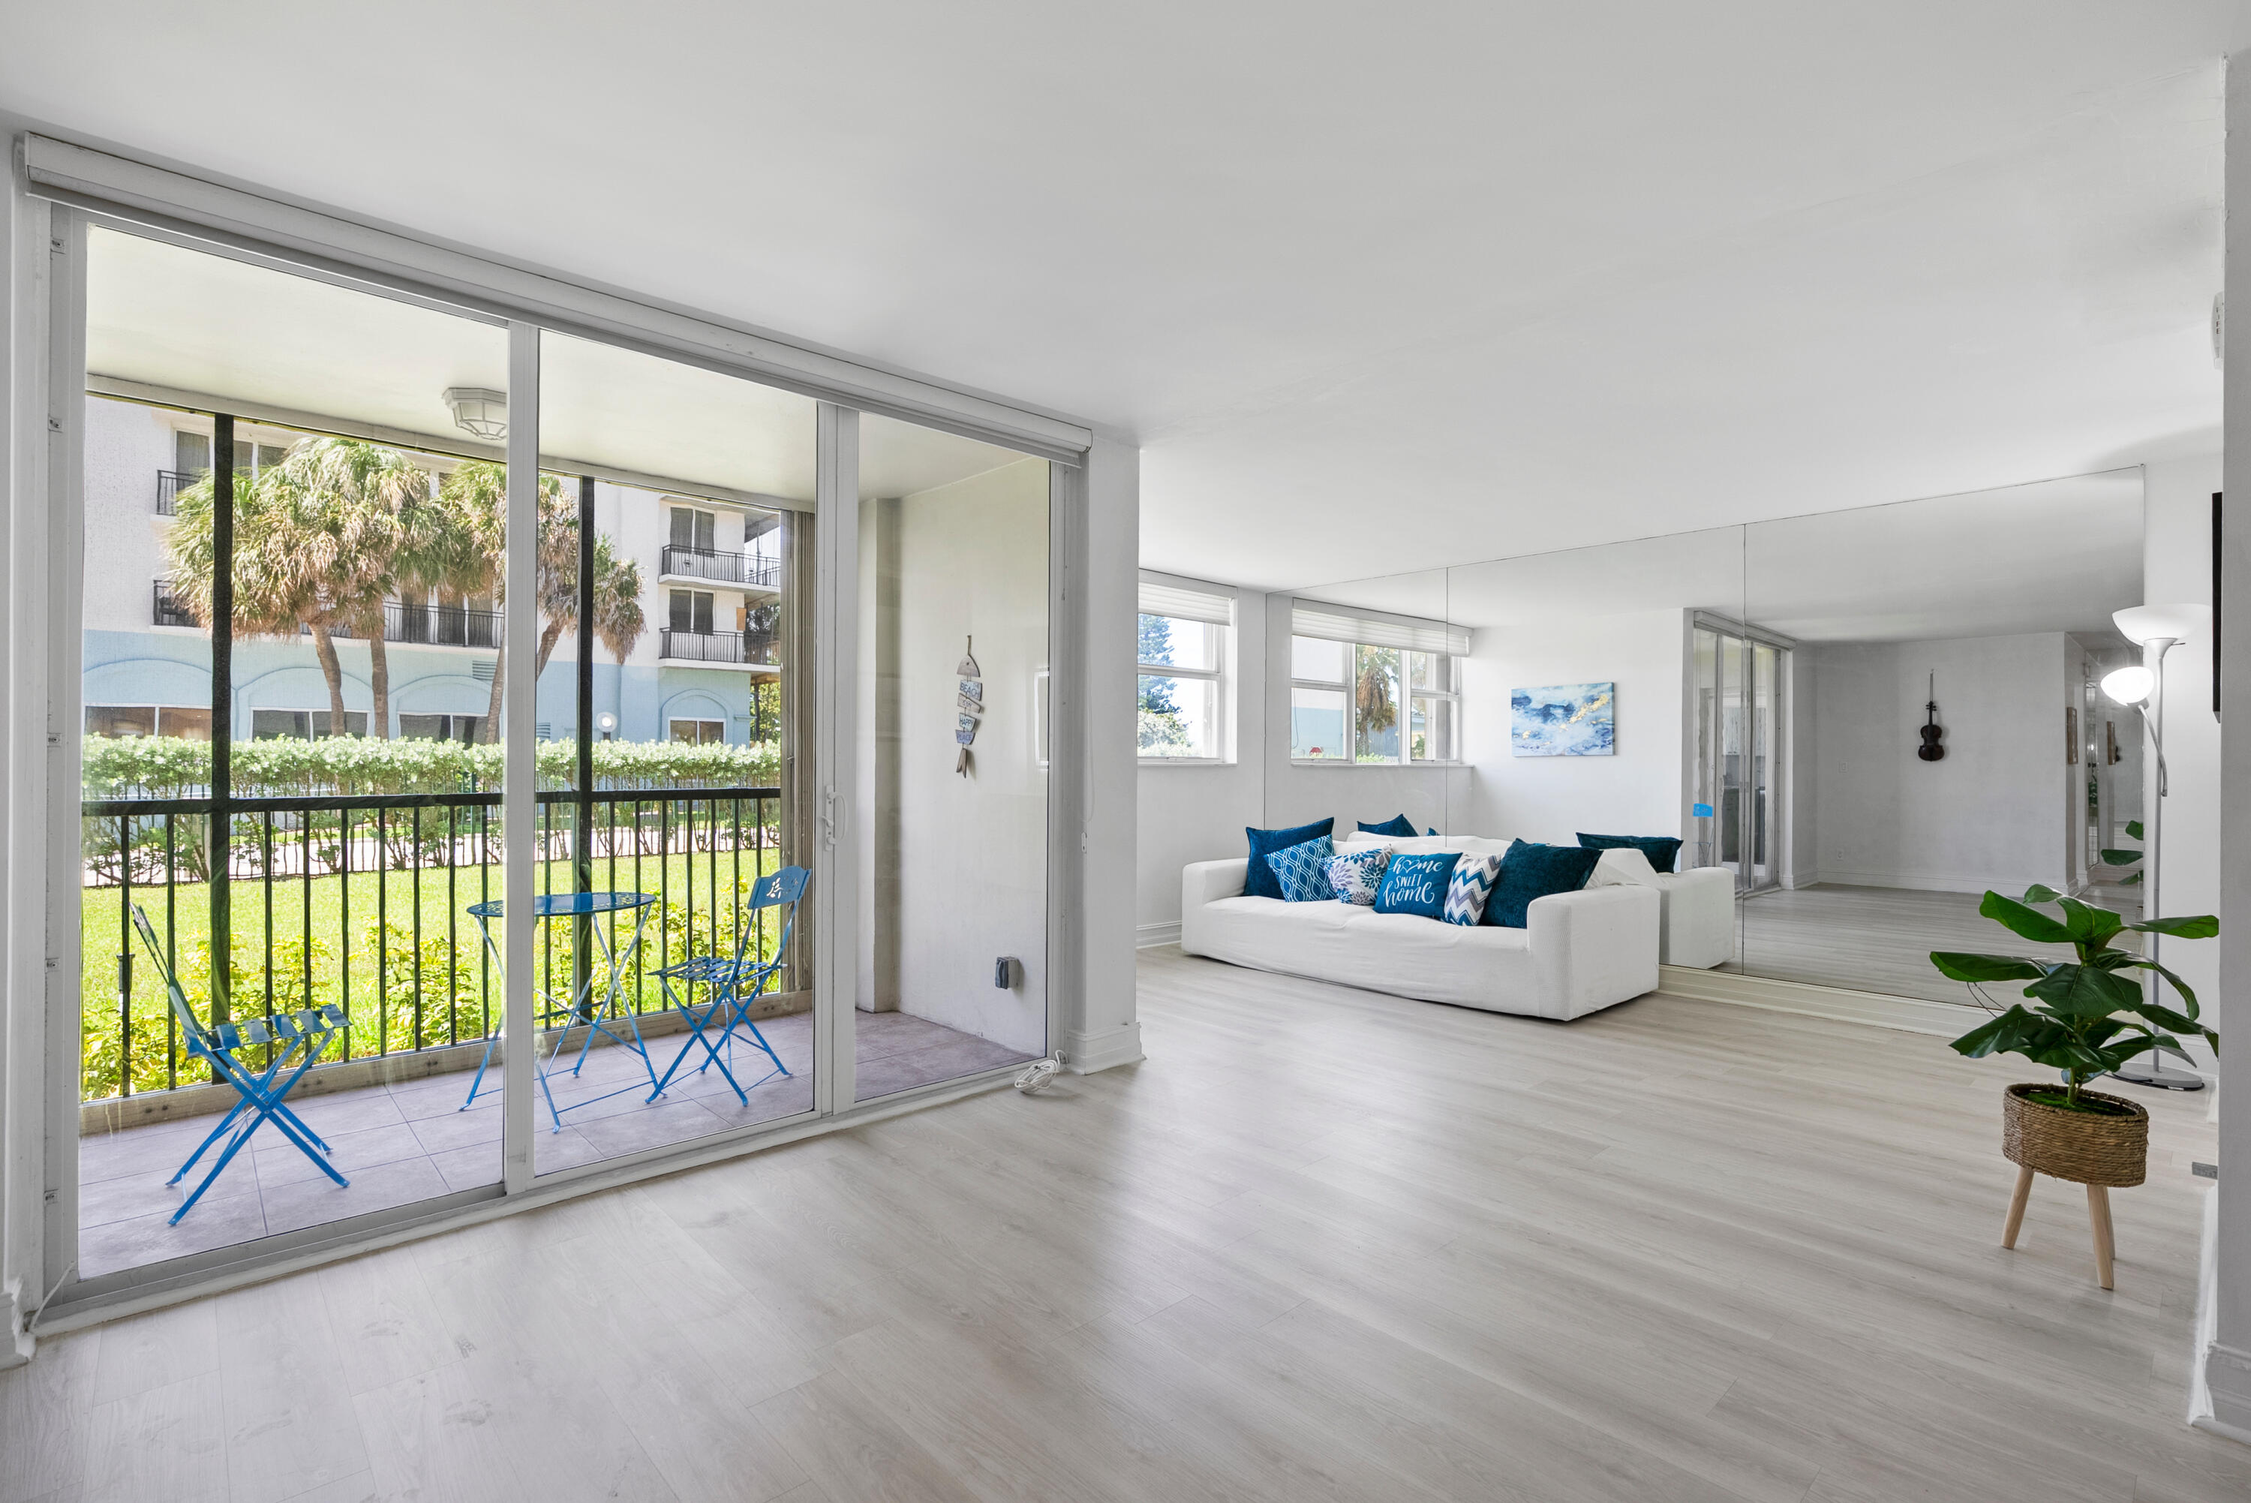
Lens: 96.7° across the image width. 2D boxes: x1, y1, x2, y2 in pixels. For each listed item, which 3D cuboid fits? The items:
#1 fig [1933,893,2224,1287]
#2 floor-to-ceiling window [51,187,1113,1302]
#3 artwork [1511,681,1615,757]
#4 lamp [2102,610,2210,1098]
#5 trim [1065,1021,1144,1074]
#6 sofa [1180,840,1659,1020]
[{"bbox_3d":[2.354,0.803,2.477,0.560,0.930,0.570,0,0,-42],"label":"fig"},{"bbox_3d":[-1.269,0.021,3.120,2.900,2.460,0.130,0,0,-42],"label":"floor-to-ceiling window"},{"bbox_3d":[3.788,-0.265,8.716,0.035,0.610,0.914,0,0,-42],"label":"artwork"},{"bbox_3d":[3.996,0.362,3.870,0.330,1.830,0.330,0,0,-42],"label":"lamp"},{"bbox_3d":[-0.080,1.179,4.042,0.310,0.165,0.150,0,0,-42],"label":"trim"},{"bbox_3d":[1.608,0.896,5.839,1.100,0.760,2.380,0,0,-44],"label":"sofa"}]

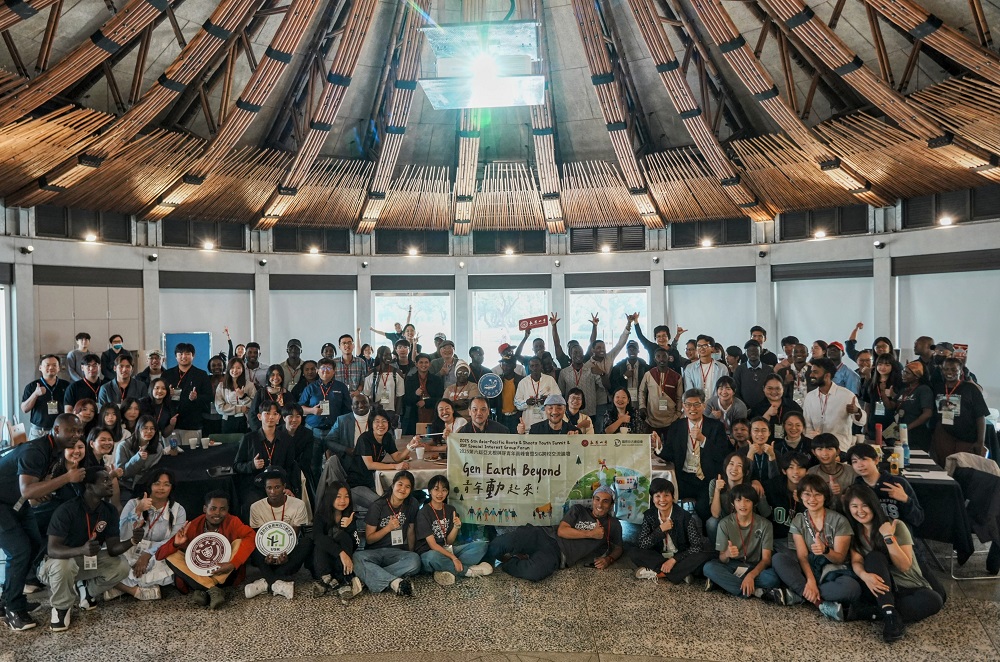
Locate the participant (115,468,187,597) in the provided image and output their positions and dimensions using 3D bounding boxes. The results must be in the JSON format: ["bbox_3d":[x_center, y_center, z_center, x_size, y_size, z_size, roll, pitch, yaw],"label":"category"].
[{"bbox_3d":[-2.658,1.479,5.030,0.600,0.839,0.740,-1,1,-22],"label":"participant"}]

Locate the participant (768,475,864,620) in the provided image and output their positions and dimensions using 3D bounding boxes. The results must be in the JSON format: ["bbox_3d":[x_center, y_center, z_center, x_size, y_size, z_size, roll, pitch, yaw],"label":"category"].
[{"bbox_3d":[2.253,1.461,4.720,0.660,0.817,0.800,0,1,27],"label":"participant"}]

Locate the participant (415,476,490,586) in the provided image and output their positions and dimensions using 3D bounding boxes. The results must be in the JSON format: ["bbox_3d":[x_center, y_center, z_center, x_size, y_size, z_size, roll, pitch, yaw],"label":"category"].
[{"bbox_3d":[-0.368,1.524,5.270,0.640,0.790,0.700,-1,1,-5],"label":"participant"}]

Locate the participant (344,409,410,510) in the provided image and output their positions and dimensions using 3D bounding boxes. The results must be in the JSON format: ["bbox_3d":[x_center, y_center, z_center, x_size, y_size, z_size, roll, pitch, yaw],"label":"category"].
[{"bbox_3d":[-1.030,1.291,5.550,0.620,1.260,0.800,-1,1,-34],"label":"participant"}]

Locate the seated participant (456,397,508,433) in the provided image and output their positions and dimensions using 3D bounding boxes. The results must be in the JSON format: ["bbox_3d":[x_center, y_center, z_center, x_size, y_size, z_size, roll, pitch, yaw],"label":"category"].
[{"bbox_3d":[-0.163,1.255,5.850,0.600,1.300,0.800,-1,1,-1],"label":"seated participant"}]

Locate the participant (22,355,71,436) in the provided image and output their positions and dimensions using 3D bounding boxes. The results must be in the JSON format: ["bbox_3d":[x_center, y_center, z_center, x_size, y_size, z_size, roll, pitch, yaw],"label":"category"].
[{"bbox_3d":[-4.602,1.062,6.750,0.520,1.637,0.380,-1,1,-35],"label":"participant"}]

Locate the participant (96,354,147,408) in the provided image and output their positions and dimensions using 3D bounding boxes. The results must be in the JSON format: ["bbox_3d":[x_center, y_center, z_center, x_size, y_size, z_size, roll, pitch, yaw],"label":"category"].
[{"bbox_3d":[-3.755,1.075,6.600,0.540,1.710,0.340,-1,1,-24],"label":"participant"}]

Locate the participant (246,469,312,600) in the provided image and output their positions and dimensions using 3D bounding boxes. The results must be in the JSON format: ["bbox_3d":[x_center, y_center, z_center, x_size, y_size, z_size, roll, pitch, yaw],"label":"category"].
[{"bbox_3d":[-1.656,1.479,5.020,0.540,0.825,0.750,-1,1,-13],"label":"participant"}]

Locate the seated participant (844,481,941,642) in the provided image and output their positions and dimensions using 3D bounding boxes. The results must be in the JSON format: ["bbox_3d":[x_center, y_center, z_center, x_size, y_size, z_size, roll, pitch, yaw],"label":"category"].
[{"bbox_3d":[2.675,1.520,4.580,0.650,0.900,0.720,0,1,23],"label":"seated participant"}]

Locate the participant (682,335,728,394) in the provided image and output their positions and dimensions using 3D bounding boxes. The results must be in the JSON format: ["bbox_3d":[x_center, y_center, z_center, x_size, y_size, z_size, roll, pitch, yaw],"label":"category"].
[{"bbox_3d":[2.158,0.935,6.950,0.480,1.790,0.340,0,1,14],"label":"participant"}]

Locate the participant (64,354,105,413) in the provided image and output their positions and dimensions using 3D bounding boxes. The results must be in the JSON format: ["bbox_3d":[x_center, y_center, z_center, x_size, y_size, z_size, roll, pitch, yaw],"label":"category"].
[{"bbox_3d":[-4.237,1.060,6.800,0.480,1.634,0.340,-1,1,-31],"label":"participant"}]

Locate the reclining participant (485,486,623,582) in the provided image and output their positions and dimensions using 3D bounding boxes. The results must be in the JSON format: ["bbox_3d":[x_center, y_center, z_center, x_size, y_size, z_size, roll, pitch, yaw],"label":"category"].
[{"bbox_3d":[0.442,1.649,5.500,1.140,0.680,0.600,-1,1,3],"label":"reclining participant"}]

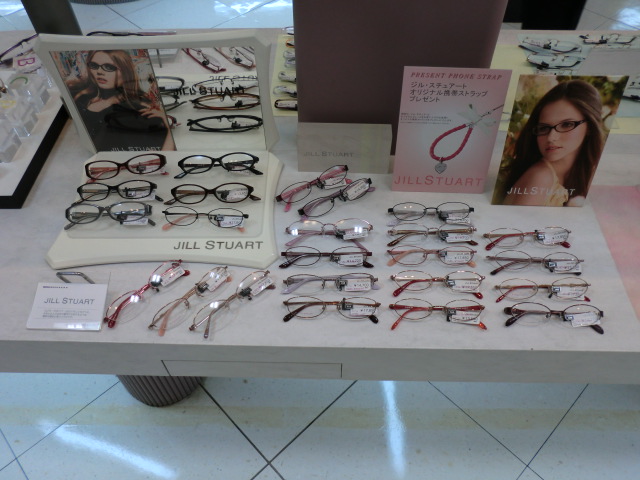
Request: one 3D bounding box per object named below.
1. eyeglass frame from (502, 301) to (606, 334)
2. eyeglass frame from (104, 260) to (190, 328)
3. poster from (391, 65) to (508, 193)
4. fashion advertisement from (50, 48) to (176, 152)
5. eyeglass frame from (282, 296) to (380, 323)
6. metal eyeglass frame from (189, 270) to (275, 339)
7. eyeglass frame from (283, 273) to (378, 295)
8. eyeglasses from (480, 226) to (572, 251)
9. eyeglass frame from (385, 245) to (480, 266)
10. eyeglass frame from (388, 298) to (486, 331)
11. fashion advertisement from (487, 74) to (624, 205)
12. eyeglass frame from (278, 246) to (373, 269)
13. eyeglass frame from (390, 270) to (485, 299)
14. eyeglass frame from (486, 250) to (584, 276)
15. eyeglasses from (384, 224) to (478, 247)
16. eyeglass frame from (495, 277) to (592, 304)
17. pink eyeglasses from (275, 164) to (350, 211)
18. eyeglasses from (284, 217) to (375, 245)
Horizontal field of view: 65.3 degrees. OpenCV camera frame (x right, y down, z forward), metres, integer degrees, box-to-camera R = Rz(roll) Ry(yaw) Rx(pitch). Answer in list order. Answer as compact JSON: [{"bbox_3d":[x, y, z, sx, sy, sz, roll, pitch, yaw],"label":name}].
[{"bbox_3d":[0.313,0.104,0.667,0.132,0.026,0.037,2,73,2],"label":"eyeglass frame"},{"bbox_3d":[-0.243,0.076,0.701,0.131,0.033,0.035,-41,92,-28],"label":"eyeglass frame"},{"bbox_3d":[0.195,-0.163,0.773,0.150,0.208,0.010,2,38,3],"label":"poster"},{"bbox_3d":[-0.331,-0.221,0.828,0.147,0.202,0.004,-1,50,0],"label":"fashion advertisement"},{"bbox_3d":[0.017,0.095,0.678,0.133,0.026,0.034,1,73,1],"label":"eyeglass frame"},{"bbox_3d":[-0.119,0.086,0.688,0.136,0.026,0.034,-36,80,-25],"label":"metal eyeglass frame"},{"bbox_3d":[0.016,0.063,0.707,0.138,0.033,0.035,-1,81,0],"label":"eyeglass frame"},{"bbox_3d":[0.310,-0.001,0.757,0.133,0.033,0.037,-3,81,-1],"label":"eyeglasses"},{"bbox_3d":[0.166,0.025,0.734,0.132,0.026,0.034,0,73,1],"label":"eyeglass frame"},{"bbox_3d":[0.158,0.101,0.676,0.129,0.033,0.045,0,81,1],"label":"eyeglass frame"},{"bbox_3d":[0.353,-0.143,0.754,0.147,0.211,0.010,1,35,2],"label":"fashion advertisement"},{"bbox_3d":[0.010,0.027,0.737,0.138,0.033,0.035,0,81,1],"label":"eyeglass frame"},{"bbox_3d":[0.165,0.064,0.707,0.131,0.033,0.043,0,81,1],"label":"eyeglass frame"},{"bbox_3d":[0.313,0.036,0.724,0.139,0.026,0.037,2,73,3],"label":"eyeglass frame"},{"bbox_3d":[0.171,-0.006,0.763,0.136,0.033,0.037,-1,81,0],"label":"eyeglasses"},{"bbox_3d":[0.307,0.071,0.697,0.133,0.033,0.037,-1,81,0],"label":"eyeglass frame"},{"bbox_3d":[-0.009,-0.087,0.813,0.135,0.029,0.032,-26,85,-19],"label":"pink eyeglasses"},{"bbox_3d":[0.014,-0.008,0.765,0.133,0.026,0.047,-2,73,-1],"label":"eyeglasses"}]

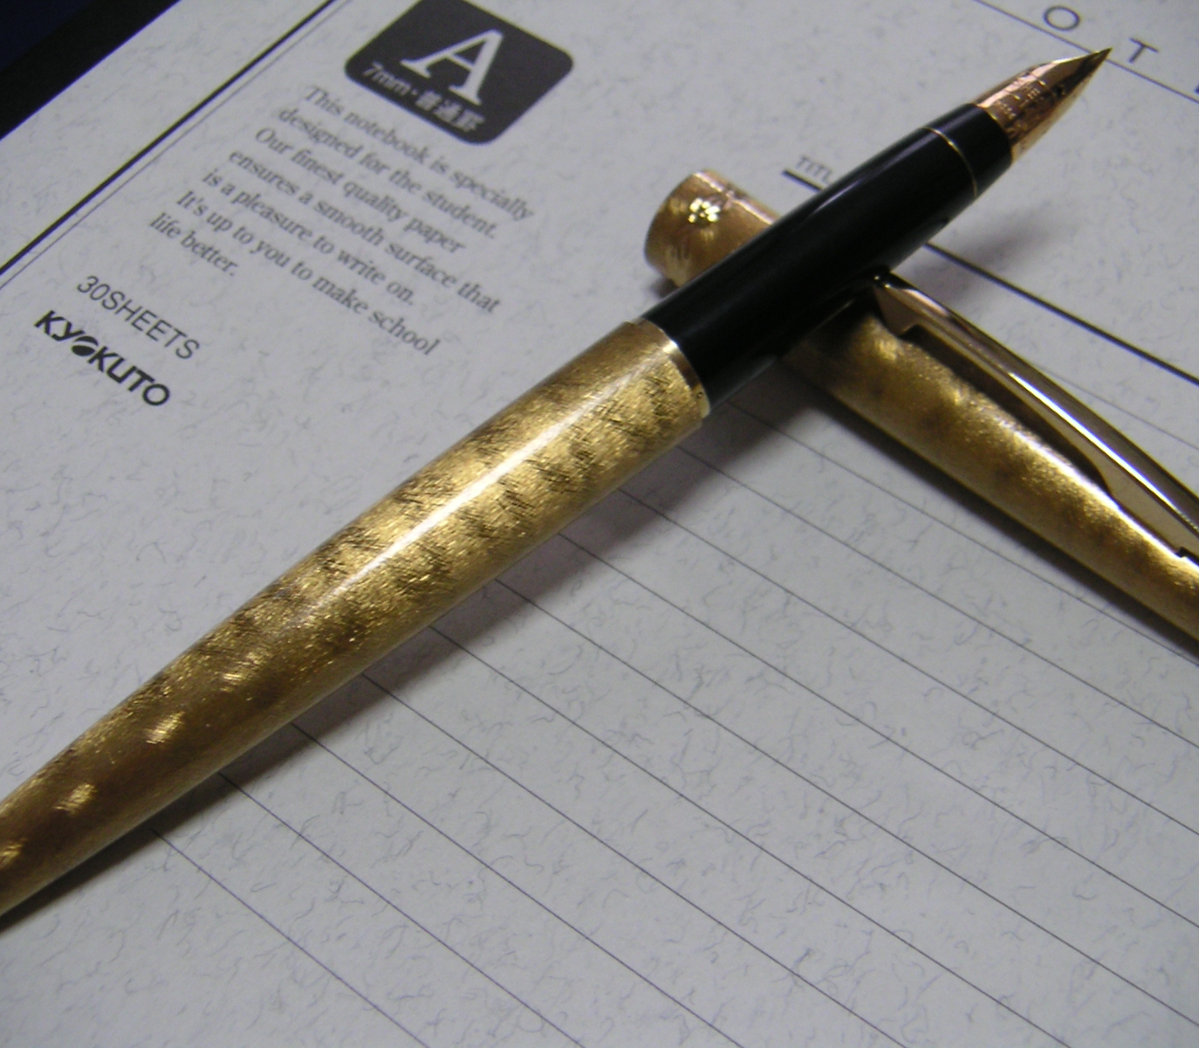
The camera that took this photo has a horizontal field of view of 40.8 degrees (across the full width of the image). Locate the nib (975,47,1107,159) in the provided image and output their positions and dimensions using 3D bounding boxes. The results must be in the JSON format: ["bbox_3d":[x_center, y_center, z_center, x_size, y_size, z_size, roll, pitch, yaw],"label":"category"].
[{"bbox_3d":[0.041,-0.039,0.145,0.016,0.006,0.006,-37,93,-12],"label":"nib"}]

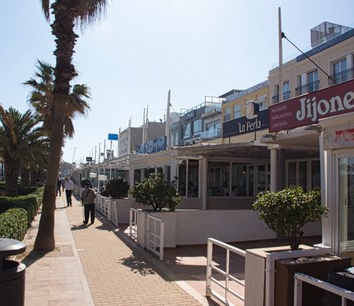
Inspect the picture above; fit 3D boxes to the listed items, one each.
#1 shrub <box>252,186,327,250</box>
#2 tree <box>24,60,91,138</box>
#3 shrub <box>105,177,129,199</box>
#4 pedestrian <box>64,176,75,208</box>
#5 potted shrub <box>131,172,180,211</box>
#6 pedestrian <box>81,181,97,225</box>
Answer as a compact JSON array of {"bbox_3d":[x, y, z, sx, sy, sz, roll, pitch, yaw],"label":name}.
[{"bbox_3d":[1.403,0.807,4.280,0.920,0.780,0.850,3,-5,-19],"label":"shrub"},{"bbox_3d":[-7.886,-1.323,22.439,4.200,9.100,4.200,3,-5,-19],"label":"tree"},{"bbox_3d":[-2.417,1.401,14.000,1.000,0.910,0.980,3,-5,-19],"label":"shrub"},{"bbox_3d":[-6.206,2.232,19.899,0.560,1.710,0.420,2,-4,-9],"label":"pedestrian"},{"bbox_3d":[-0.578,0.988,8.850,1.220,0.970,1.100,3,-5,-19],"label":"potted shrub"},{"bbox_3d":[-3.279,1.803,12.853,0.560,1.640,0.380,3,-5,-19],"label":"pedestrian"}]

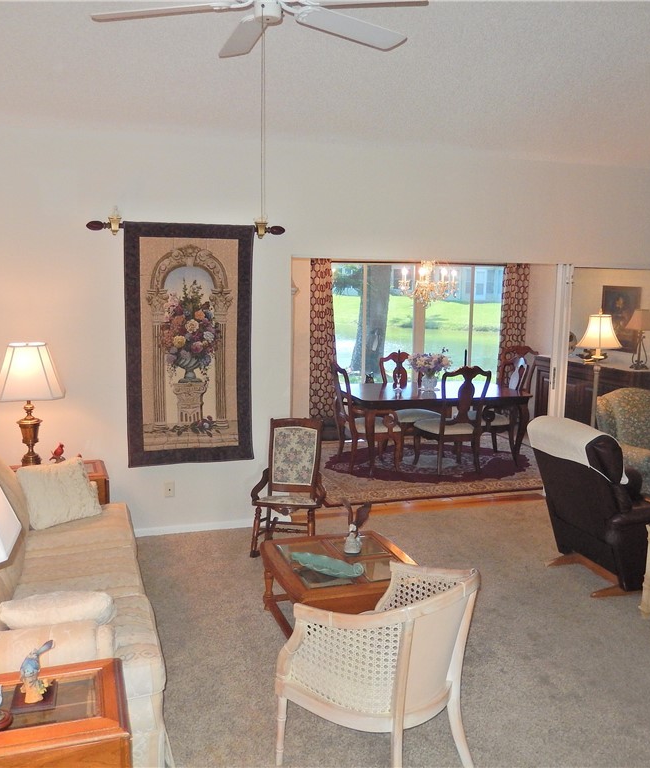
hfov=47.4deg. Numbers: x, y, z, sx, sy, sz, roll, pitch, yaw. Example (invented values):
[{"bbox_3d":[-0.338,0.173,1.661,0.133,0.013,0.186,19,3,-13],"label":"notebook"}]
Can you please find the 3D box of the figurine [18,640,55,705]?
[{"bbox_3d":[-0.895,0.882,2.286,0.090,0.172,0.100,-1,8,-11],"label":"figurine"}]

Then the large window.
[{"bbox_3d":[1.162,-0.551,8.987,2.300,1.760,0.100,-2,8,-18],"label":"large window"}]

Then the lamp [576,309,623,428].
[{"bbox_3d":[2.279,0.197,6.265,0.450,1.650,0.450,-2,9,-17],"label":"lamp"}]

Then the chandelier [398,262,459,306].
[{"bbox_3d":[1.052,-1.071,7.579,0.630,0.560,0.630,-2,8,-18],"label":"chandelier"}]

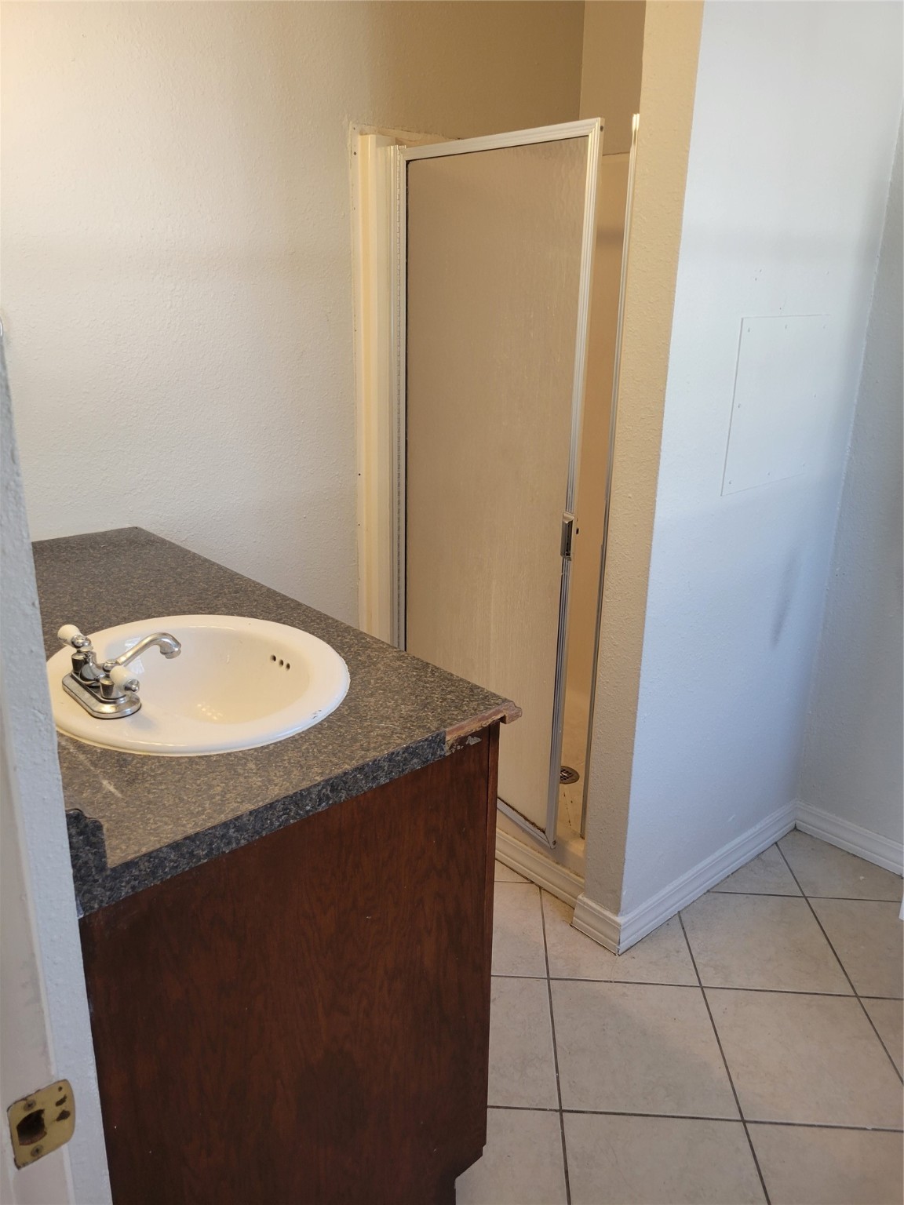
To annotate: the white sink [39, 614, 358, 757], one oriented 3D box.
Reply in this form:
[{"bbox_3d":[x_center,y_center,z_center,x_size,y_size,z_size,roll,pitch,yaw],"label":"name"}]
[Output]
[{"bbox_3d":[-0.379,0.173,1.358,0.415,0.171,0.506,-15,25,-39],"label":"white sink"}]

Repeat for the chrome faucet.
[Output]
[{"bbox_3d":[-0.445,0.077,1.246,0.157,0.093,0.196,-15,25,-39],"label":"chrome faucet"}]

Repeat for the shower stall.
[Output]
[{"bbox_3d":[0.346,-0.298,2.479,0.863,1.798,0.906,-15,25,-39],"label":"shower stall"}]

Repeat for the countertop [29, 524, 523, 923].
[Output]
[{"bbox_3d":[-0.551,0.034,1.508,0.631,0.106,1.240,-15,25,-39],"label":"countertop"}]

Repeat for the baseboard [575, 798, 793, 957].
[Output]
[{"bbox_3d":[0.640,0.661,2.377,0.811,0.109,0.138,-15,25,-39],"label":"baseboard"}]

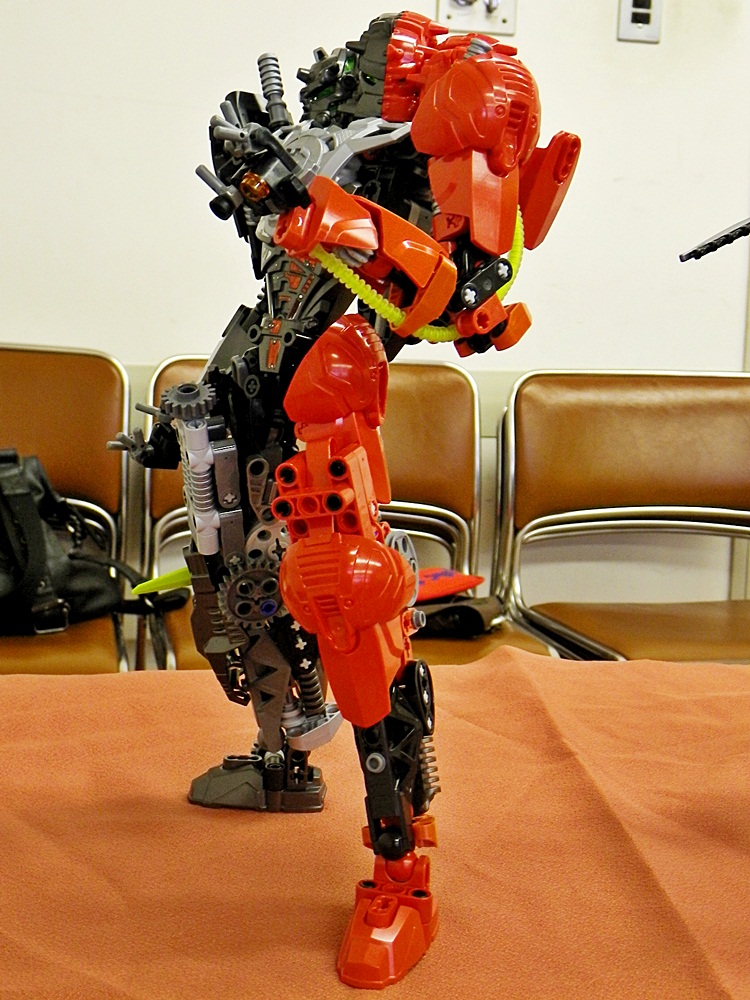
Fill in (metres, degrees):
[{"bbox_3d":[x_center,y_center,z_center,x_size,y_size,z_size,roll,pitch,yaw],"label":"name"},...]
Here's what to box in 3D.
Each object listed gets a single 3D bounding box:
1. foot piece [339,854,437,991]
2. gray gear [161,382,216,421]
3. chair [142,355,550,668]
[{"bbox_3d":[0.005,0.119,0.355,0.026,0.024,0.048,4,9,17],"label":"foot piece"},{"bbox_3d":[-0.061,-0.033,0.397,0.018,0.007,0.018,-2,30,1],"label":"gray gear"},{"bbox_3d":[-0.050,0.230,1.545,0.460,0.800,0.500,0,9,-10],"label":"chair"}]

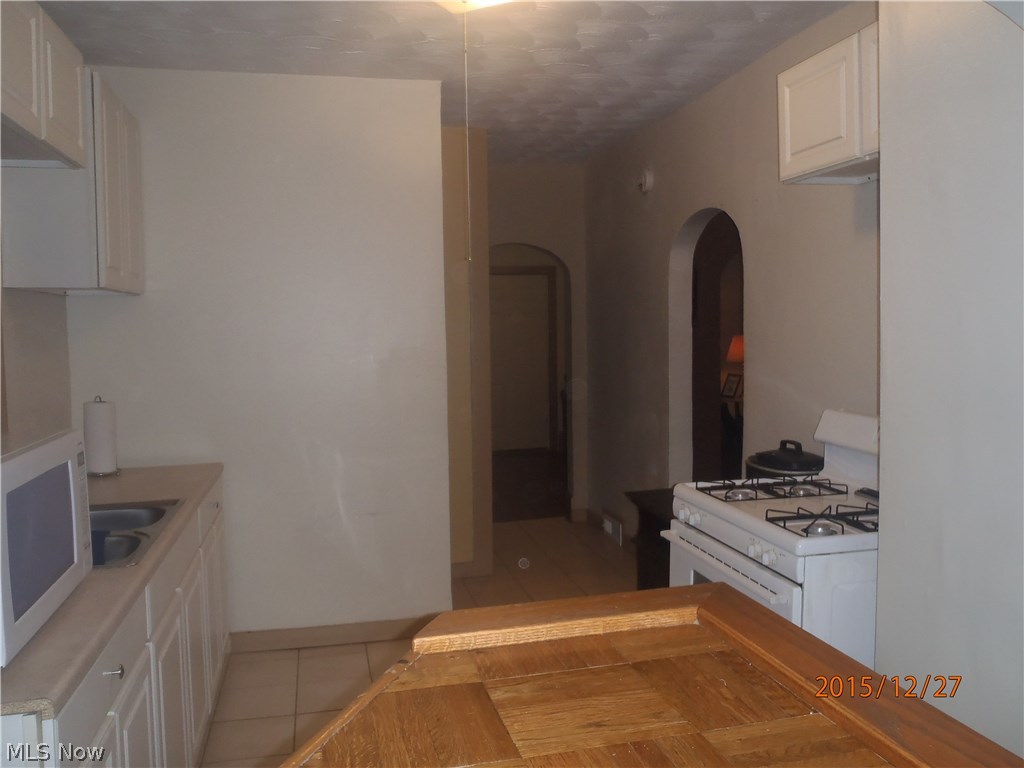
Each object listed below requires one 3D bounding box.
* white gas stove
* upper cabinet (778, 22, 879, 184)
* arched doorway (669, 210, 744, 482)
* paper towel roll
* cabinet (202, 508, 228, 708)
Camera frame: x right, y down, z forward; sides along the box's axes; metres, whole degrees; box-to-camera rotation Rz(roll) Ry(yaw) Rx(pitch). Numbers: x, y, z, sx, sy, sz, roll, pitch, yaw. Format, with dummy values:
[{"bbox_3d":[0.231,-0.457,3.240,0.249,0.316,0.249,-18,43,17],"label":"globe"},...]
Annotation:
[{"bbox_3d":[0.989,0.727,2.787,0.710,1.183,0.780,-2,4,-13],"label":"white gas stove"},{"bbox_3d":[1.194,-0.880,2.534,0.320,0.383,0.870,-2,4,-13],"label":"upper cabinet"},{"bbox_3d":[1.064,0.154,4.327,0.155,2.090,0.850,-2,4,-13],"label":"arched doorway"},{"bbox_3d":[-1.804,0.225,3.633,0.133,0.332,0.133,-2,4,-13],"label":"paper towel roll"},{"bbox_3d":[-1.527,0.928,3.427,0.600,0.710,0.700,-2,4,-13],"label":"cabinet"}]

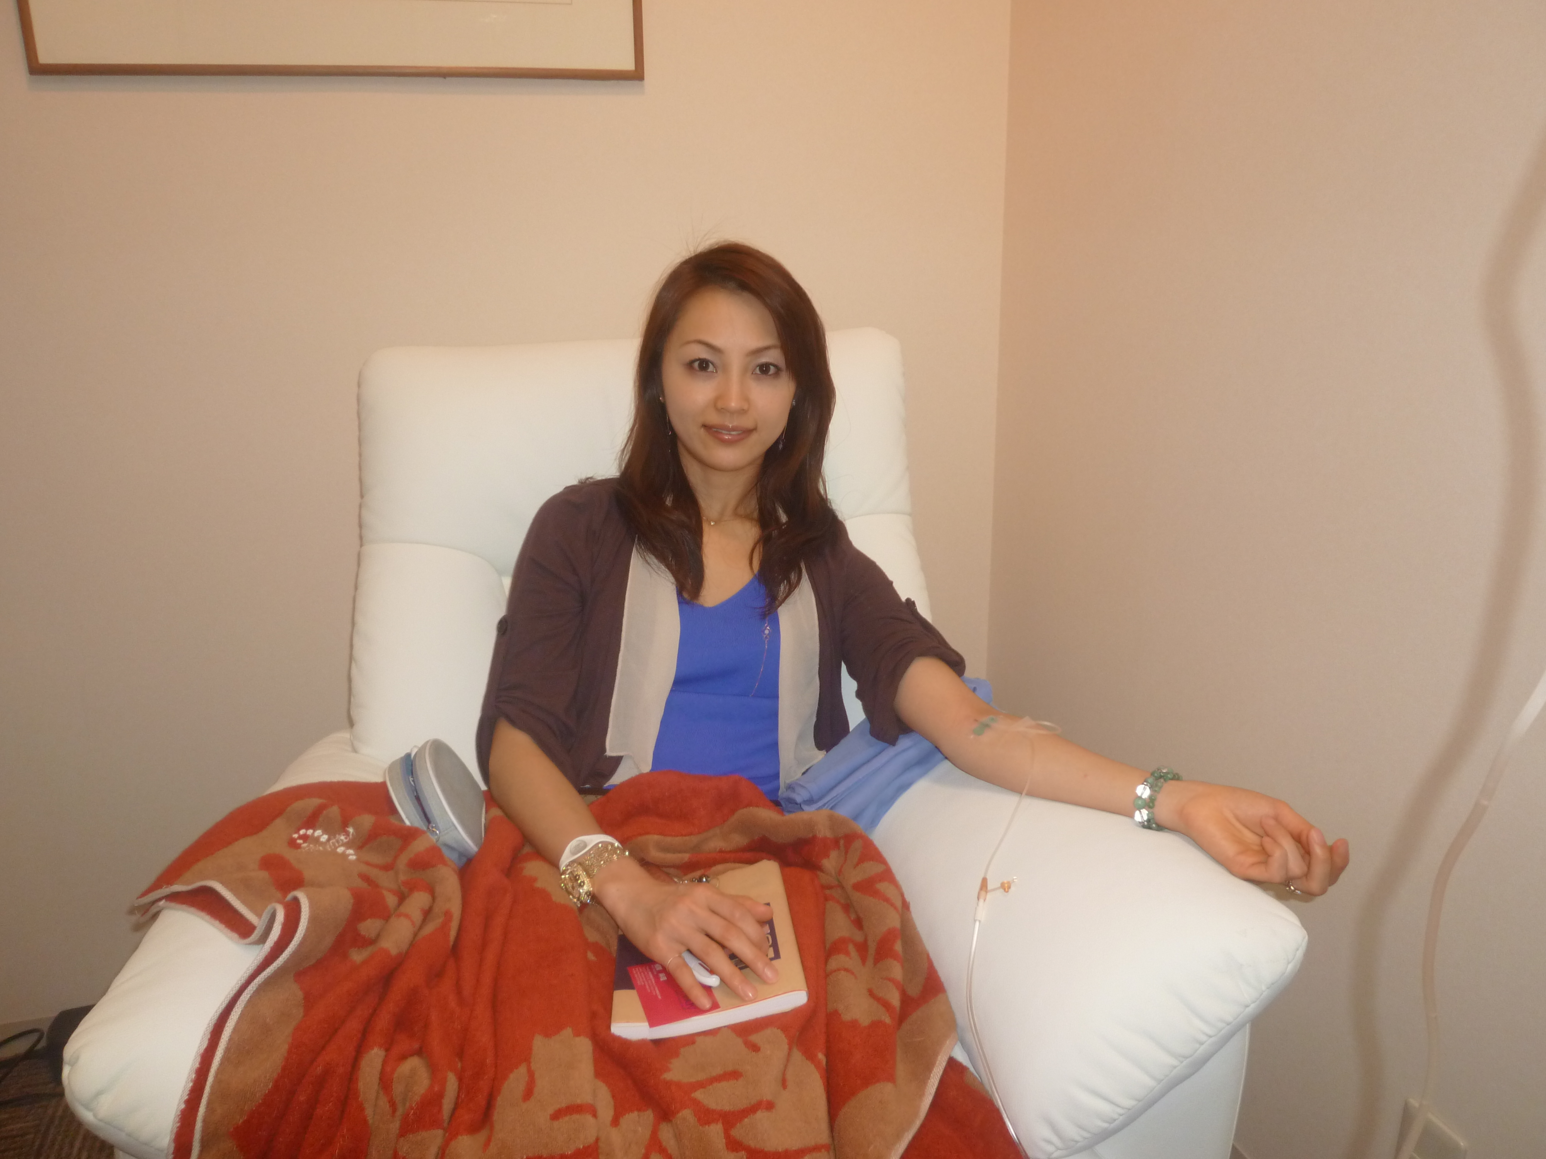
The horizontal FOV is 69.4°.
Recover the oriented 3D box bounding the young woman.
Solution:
[{"bbox_3d":[0.105,0.300,0.980,0.730,1.180,0.820,-2,14,-8],"label":"young woman"}]

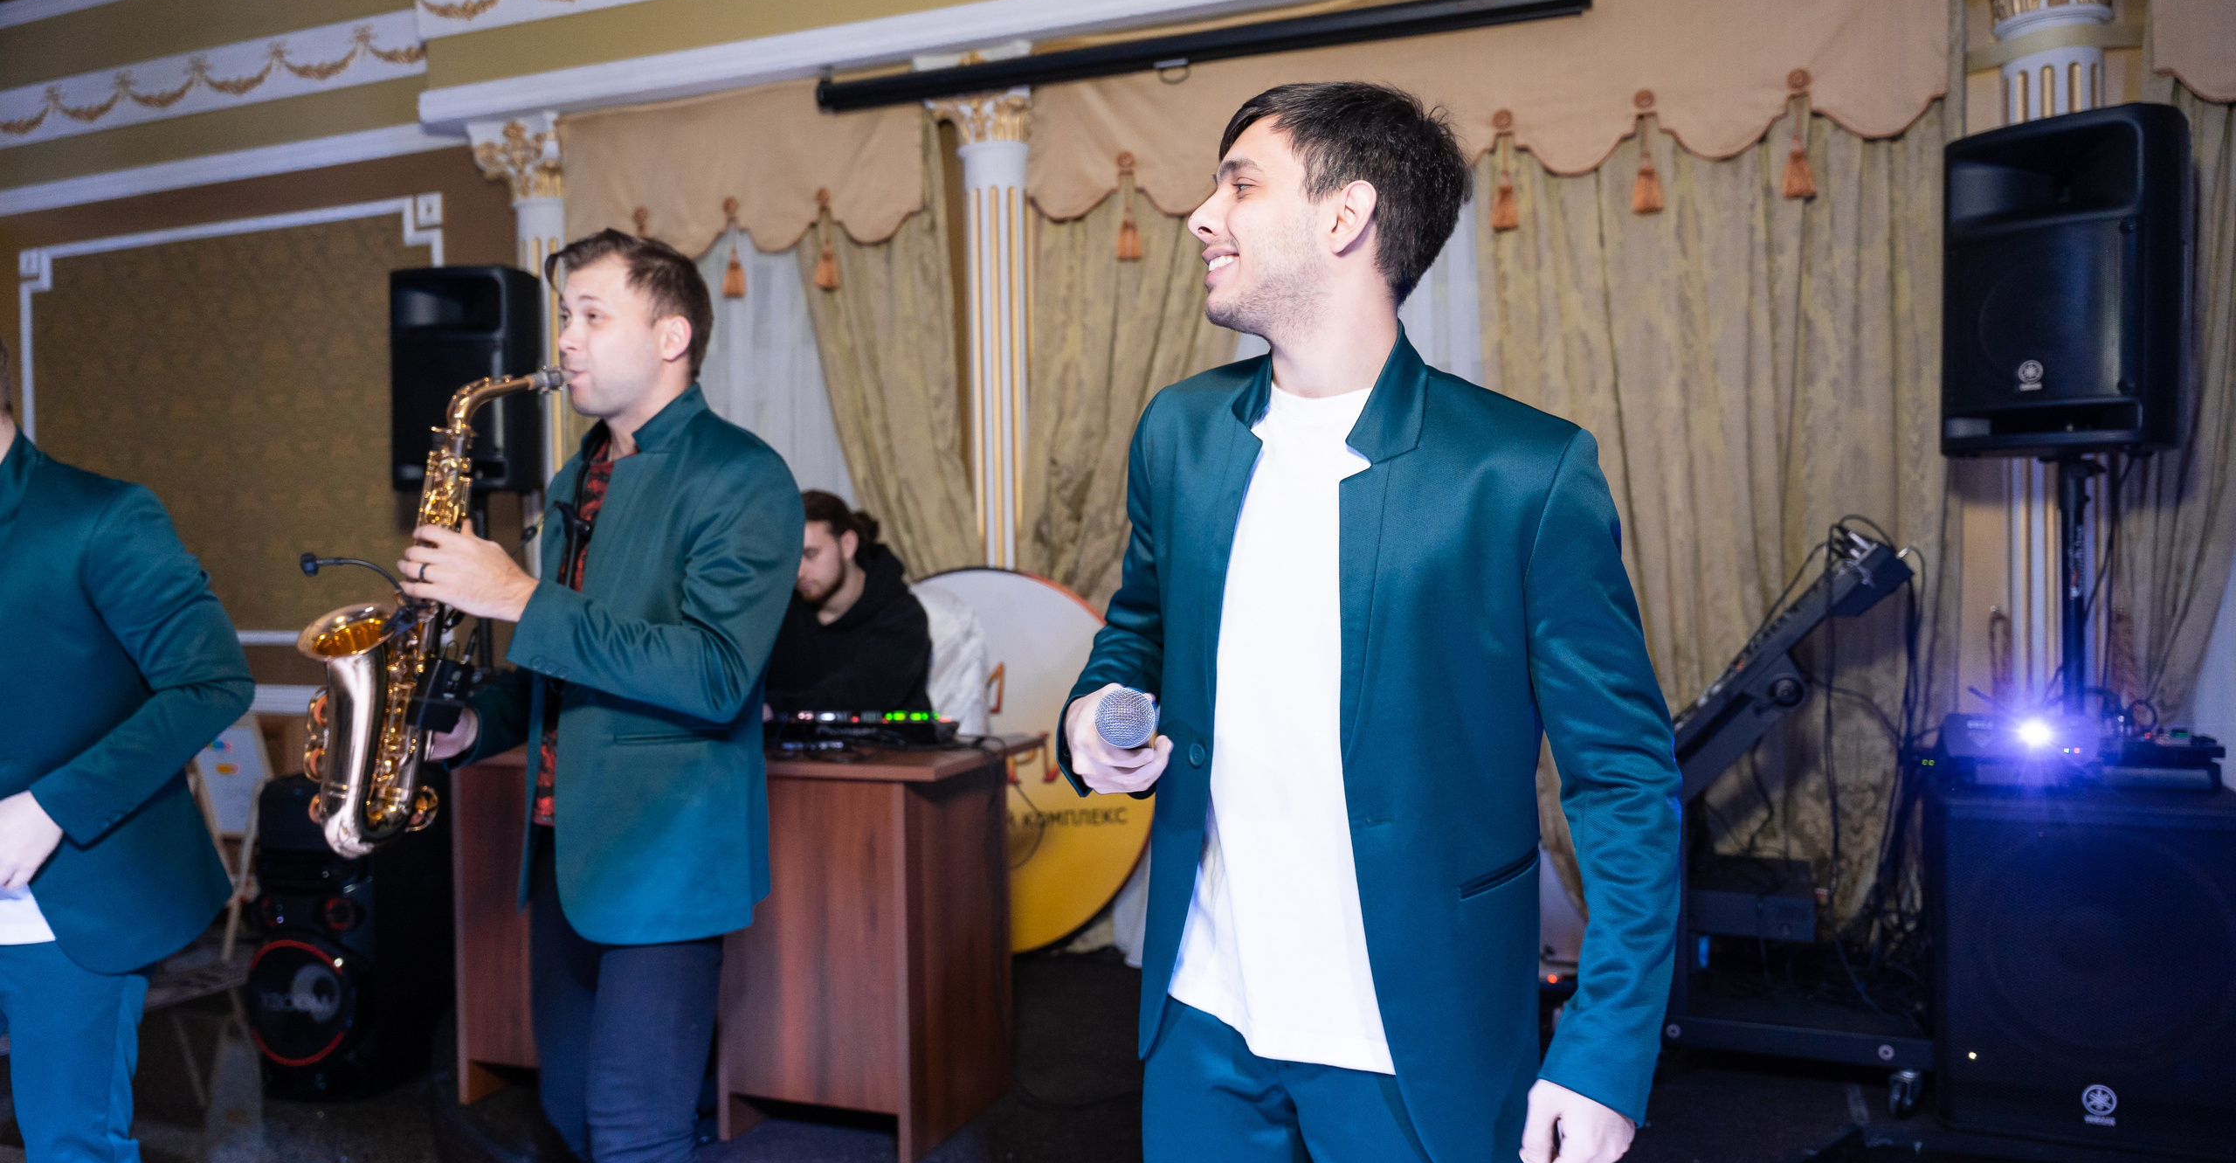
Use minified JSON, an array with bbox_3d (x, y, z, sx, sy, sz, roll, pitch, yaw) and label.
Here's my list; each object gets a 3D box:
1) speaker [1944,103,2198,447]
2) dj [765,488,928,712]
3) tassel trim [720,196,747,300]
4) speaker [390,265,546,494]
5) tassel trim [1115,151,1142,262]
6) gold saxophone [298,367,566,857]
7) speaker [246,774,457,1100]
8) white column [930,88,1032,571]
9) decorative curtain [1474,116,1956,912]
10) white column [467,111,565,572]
[{"bbox_3d":[1.975,-0.594,3.215,0.350,0.650,0.380,-2,2,-44],"label":"speaker"},{"bbox_3d":[-0.645,0.440,3.650,0.520,1.300,0.660,0,1,30],"label":"dj"},{"bbox_3d":[-1.222,-1.061,4.940,0.072,0.320,0.060,0,1,22],"label":"tassel trim"},{"bbox_3d":[-1.949,-0.598,4.753,0.370,0.650,0.340,-1,1,7],"label":"speaker"},{"bbox_3d":[0.034,-1.070,4.438,0.072,0.310,0.060,0,1,22],"label":"tassel trim"},{"bbox_3d":[-0.850,0.040,1.930,0.300,0.640,0.190,15,-7,-39],"label":"gold saxophone"},{"bbox_3d":[-2.000,0.896,4.120,0.380,0.800,0.370,-1,1,21],"label":"speaker"},{"bbox_3d":[-0.382,-0.247,4.661,0.380,2.650,0.340,-1,1,22],"label":"white column"},{"bbox_3d":[1.496,-0.164,3.953,1.120,2.380,0.170,-1,1,22],"label":"decorative curtain"},{"bbox_3d":[-1.909,-0.206,5.303,0.340,2.749,0.340,0,1,22],"label":"white column"}]

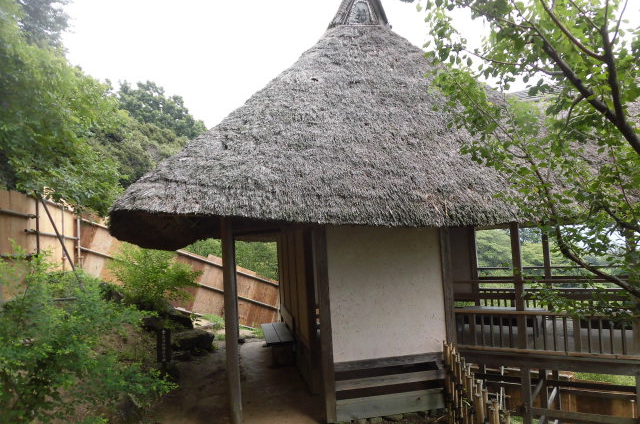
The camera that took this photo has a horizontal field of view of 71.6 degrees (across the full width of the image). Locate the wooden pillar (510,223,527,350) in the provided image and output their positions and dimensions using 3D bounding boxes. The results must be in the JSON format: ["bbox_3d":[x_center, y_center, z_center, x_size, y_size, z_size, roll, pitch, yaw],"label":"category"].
[{"bbox_3d":[2.962,1.101,6.624,0.115,1.922,0.115,-4,-2,27],"label":"wooden pillar"}]

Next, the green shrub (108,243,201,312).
[{"bbox_3d":[-3.096,1.207,8.300,1.700,1.350,1.500,-3,-1,-11],"label":"green shrub"}]

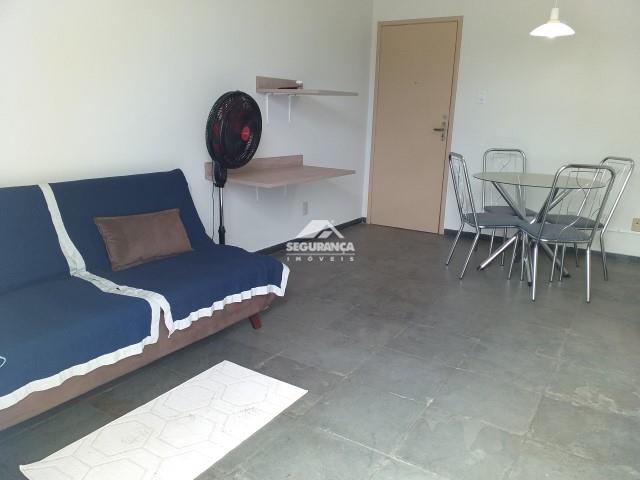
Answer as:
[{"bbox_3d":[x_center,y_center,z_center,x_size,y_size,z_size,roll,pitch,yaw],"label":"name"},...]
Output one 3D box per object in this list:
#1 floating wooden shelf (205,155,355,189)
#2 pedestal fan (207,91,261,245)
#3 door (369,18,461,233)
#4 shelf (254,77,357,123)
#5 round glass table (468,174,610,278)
[{"bbox_3d":[-0.244,-0.563,3.816,0.594,0.125,1.232,10,16,32],"label":"floating wooden shelf"},{"bbox_3d":[-0.641,-0.301,3.140,0.426,1.288,0.482,10,16,32],"label":"pedestal fan"},{"bbox_3d":[0.970,-1.170,5.070,0.907,2.134,0.073,10,16,32],"label":"door"},{"bbox_3d":[-0.087,-1.135,3.923,0.571,0.347,0.650,10,16,32],"label":"shelf"},{"bbox_3d":[1.621,-0.099,3.707,0.918,0.741,0.918,10,16,32],"label":"round glass table"}]

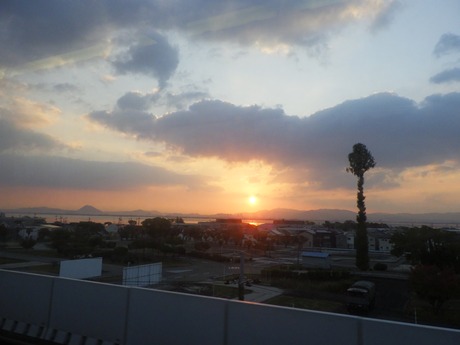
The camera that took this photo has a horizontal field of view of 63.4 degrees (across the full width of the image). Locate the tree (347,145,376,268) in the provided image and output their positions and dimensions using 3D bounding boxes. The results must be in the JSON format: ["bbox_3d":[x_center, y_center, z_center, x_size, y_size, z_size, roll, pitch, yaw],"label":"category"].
[{"bbox_3d":[25.300,6.250,71.500,5.600,24.200,5.400,-1,-7,19],"label":"tree"}]

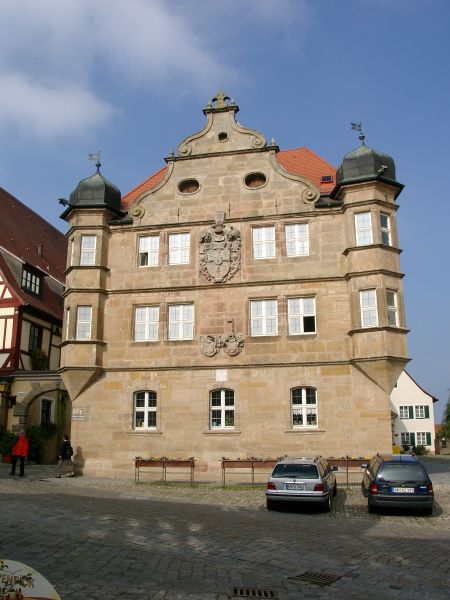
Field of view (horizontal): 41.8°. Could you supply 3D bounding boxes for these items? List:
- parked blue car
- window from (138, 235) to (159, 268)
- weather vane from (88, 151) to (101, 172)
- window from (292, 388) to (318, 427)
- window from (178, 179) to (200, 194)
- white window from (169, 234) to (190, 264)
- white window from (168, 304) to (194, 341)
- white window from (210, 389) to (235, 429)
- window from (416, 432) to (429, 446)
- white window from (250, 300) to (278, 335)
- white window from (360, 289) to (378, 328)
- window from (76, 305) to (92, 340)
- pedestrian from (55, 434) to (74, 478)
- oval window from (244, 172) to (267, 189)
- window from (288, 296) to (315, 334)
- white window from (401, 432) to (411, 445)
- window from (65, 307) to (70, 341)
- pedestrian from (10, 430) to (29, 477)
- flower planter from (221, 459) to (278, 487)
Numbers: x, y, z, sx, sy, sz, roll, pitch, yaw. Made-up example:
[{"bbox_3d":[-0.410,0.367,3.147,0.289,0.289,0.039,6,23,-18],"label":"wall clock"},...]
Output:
[{"bbox_3d":[5.072,5.372,17.546,1.700,1.480,4.280,-3,-11,11],"label":"parked blue car"},{"bbox_3d":[-3.309,-2.134,25.871,0.908,1.438,0.150,-3,-15,11],"label":"window"},{"bbox_3d":[-6.164,-6.557,27.898,0.570,1.150,0.200,0,-14,0],"label":"weather vane"},{"bbox_3d":[3.017,4.081,22.321,0.990,1.548,0.150,-3,-14,11],"label":"window"},{"bbox_3d":[-1.478,-4.702,24.541,1.000,0.760,0.200,-3,-15,11],"label":"window"},{"bbox_3d":[-1.916,-2.135,24.864,0.938,1.323,0.150,-3,-14,11],"label":"white window"},{"bbox_3d":[-1.831,0.953,24.773,1.099,1.505,0.150,-3,-15,11],"label":"white window"},{"bbox_3d":[-0.090,4.259,22.950,0.956,1.546,0.150,-3,-14,11],"label":"white window"},{"bbox_3d":[19.546,13.800,58.381,0.950,1.250,0.150,-3,-15,11],"label":"window"},{"bbox_3d":[1.530,0.700,22.546,1.070,1.500,0.150,-3,-15,11],"label":"white window"},{"bbox_3d":[5.575,0.357,22.728,0.630,1.500,0.150,-7,-16,24],"label":"white window"},{"bbox_3d":[-5.834,0.973,24.409,0.626,1.435,0.120,0,-14,-3],"label":"window"},{"bbox_3d":[-6.245,6.096,23.000,0.600,1.662,0.480,-5,-14,17],"label":"pedestrian"},{"bbox_3d":[1.344,-5.213,25.682,1.020,0.786,0.200,-3,-15,11],"label":"oval window"},{"bbox_3d":[3.118,0.667,23.791,1.139,1.499,0.150,-3,-15,11],"label":"window"},{"bbox_3d":[17.824,13.700,58.000,0.980,1.200,0.150,-3,-15,11],"label":"white window"},{"bbox_3d":[-6.757,1.125,25.476,0.150,1.500,0.630,8,-17,-30],"label":"window"},{"bbox_3d":[-7.831,5.857,22.457,0.500,1.710,0.520,-9,-17,29],"label":"pedestrian"},{"bbox_3d":[0.945,6.024,20.628,2.220,0.960,0.400,-3,-15,11],"label":"flower planter"}]

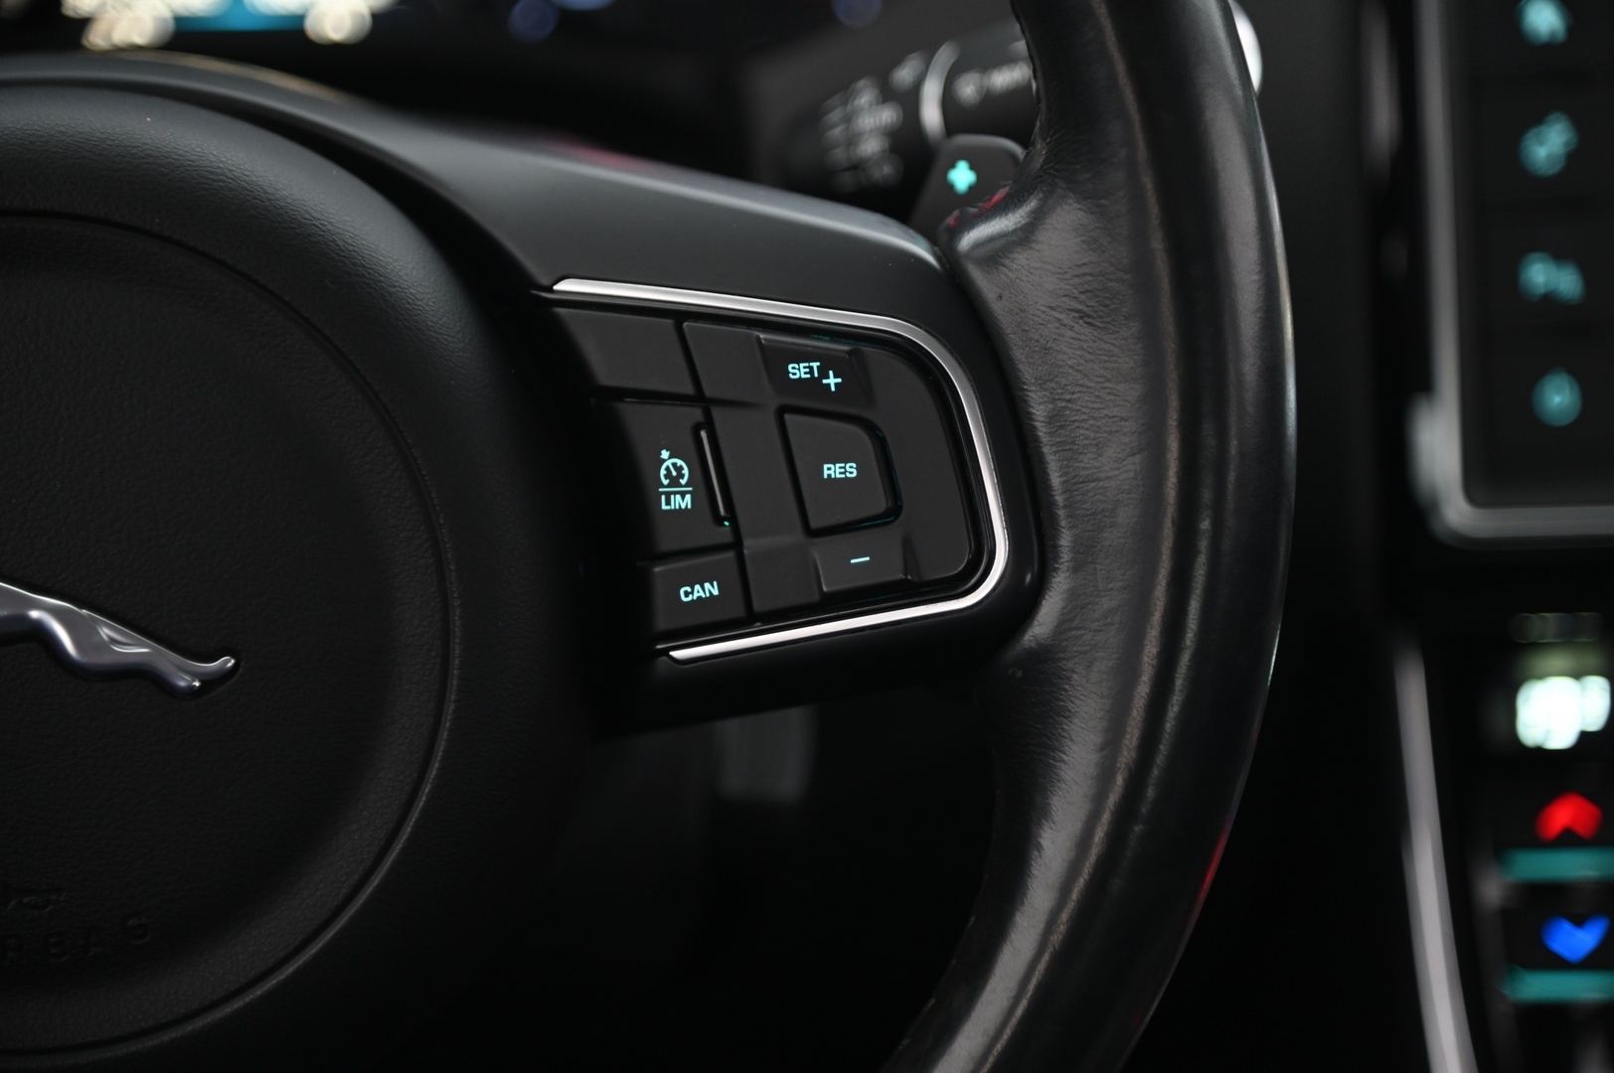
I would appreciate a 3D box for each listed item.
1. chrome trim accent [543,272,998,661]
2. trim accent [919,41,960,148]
[{"bbox_3d":[-0.004,-0.009,0.780,0.067,0.056,0.014,-1,-20,-6],"label":"chrome trim accent"},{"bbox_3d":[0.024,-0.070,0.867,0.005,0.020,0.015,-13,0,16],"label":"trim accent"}]

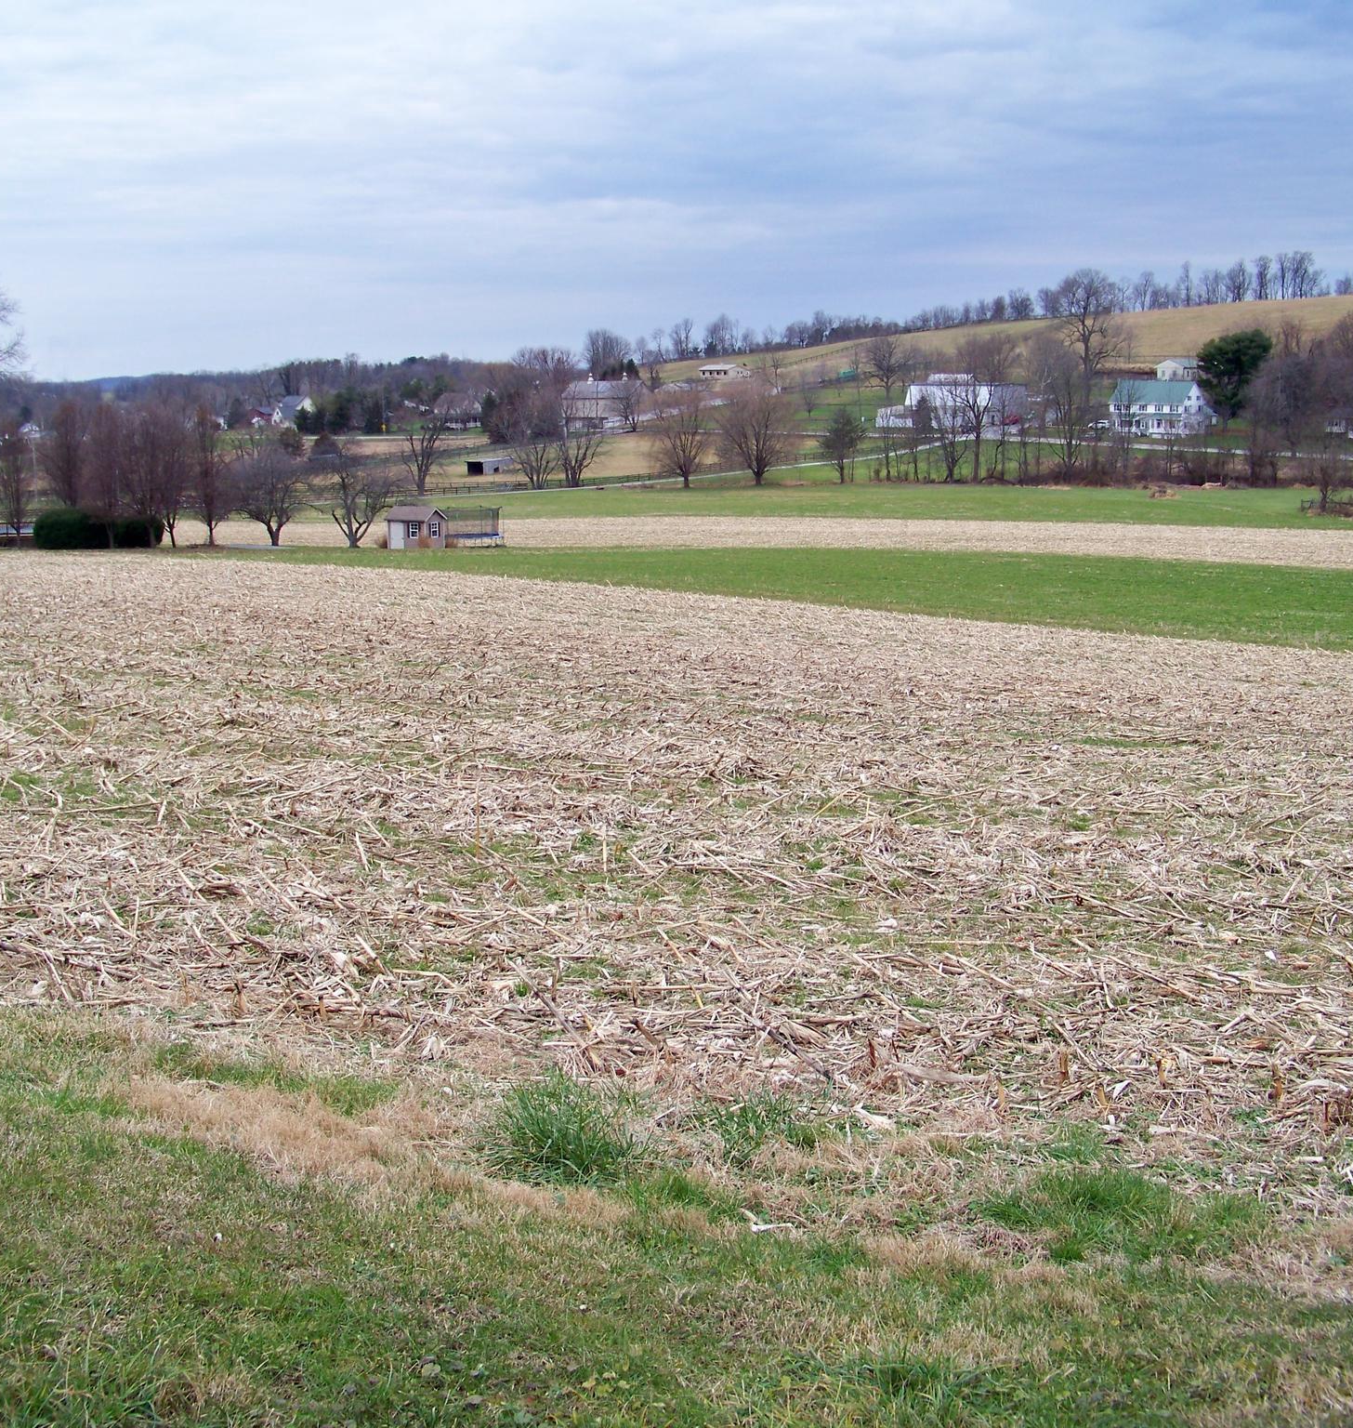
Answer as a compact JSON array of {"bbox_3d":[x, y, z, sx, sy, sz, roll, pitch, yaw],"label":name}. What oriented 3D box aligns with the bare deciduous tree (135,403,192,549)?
[{"bbox_3d":[-35.960,-16.610,126.170,3.980,9.950,3.980,-3,10,-16],"label":"bare deciduous tree"}]

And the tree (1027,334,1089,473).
[{"bbox_3d":[51.080,-41.100,241.450,8.130,18.530,8.130,2,10,12],"label":"tree"}]

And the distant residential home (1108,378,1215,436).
[{"bbox_3d":[92.310,-58.240,345.000,15.500,11.000,12.000,8,12,39],"label":"distant residential home"}]

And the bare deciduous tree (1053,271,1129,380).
[{"bbox_3d":[83.840,-77.960,368.000,15.300,25.000,15.000,0,9,0],"label":"bare deciduous tree"}]

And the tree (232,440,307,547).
[{"bbox_3d":[-28.690,-15.440,127.400,5.090,7.160,5.090,-2,10,-12],"label":"tree"}]

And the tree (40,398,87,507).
[{"bbox_3d":[-43.270,-17.990,128.000,3.400,8.800,3.400,0,9,0],"label":"tree"}]

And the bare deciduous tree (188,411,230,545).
[{"bbox_3d":[-30.370,-15.330,118.000,2.900,8.700,2.900,0,9,0],"label":"bare deciduous tree"}]

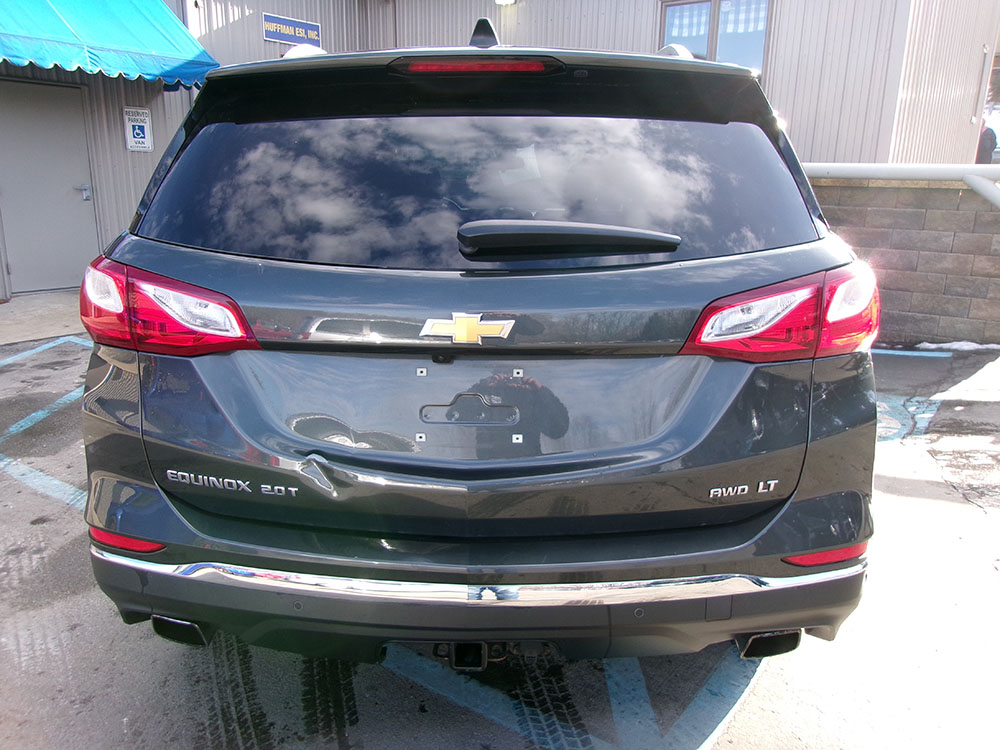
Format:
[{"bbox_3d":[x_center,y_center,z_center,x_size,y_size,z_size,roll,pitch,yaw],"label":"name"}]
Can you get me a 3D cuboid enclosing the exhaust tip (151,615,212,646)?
[{"bbox_3d":[-0.655,0.508,1.637,0.125,0.065,0.130,1,15,1],"label":"exhaust tip"}]

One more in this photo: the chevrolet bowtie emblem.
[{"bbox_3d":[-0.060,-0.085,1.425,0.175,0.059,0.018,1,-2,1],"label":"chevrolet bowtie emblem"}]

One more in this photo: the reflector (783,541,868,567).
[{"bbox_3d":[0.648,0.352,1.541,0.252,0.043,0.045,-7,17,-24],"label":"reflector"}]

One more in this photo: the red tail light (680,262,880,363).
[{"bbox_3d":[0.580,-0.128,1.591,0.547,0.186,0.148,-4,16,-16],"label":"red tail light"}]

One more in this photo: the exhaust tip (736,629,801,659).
[{"bbox_3d":[0.540,0.520,1.618,0.125,0.065,0.130,1,15,1],"label":"exhaust tip"}]

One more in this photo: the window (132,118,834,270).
[{"bbox_3d":[-0.048,-0.378,1.602,1.428,0.428,0.116,1,-23,1],"label":"window"}]

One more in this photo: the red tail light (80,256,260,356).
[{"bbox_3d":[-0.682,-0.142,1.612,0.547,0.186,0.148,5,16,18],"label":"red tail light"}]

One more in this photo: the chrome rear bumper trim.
[{"bbox_3d":[-0.057,0.376,1.546,1.650,0.069,0.275,1,15,1],"label":"chrome rear bumper trim"}]

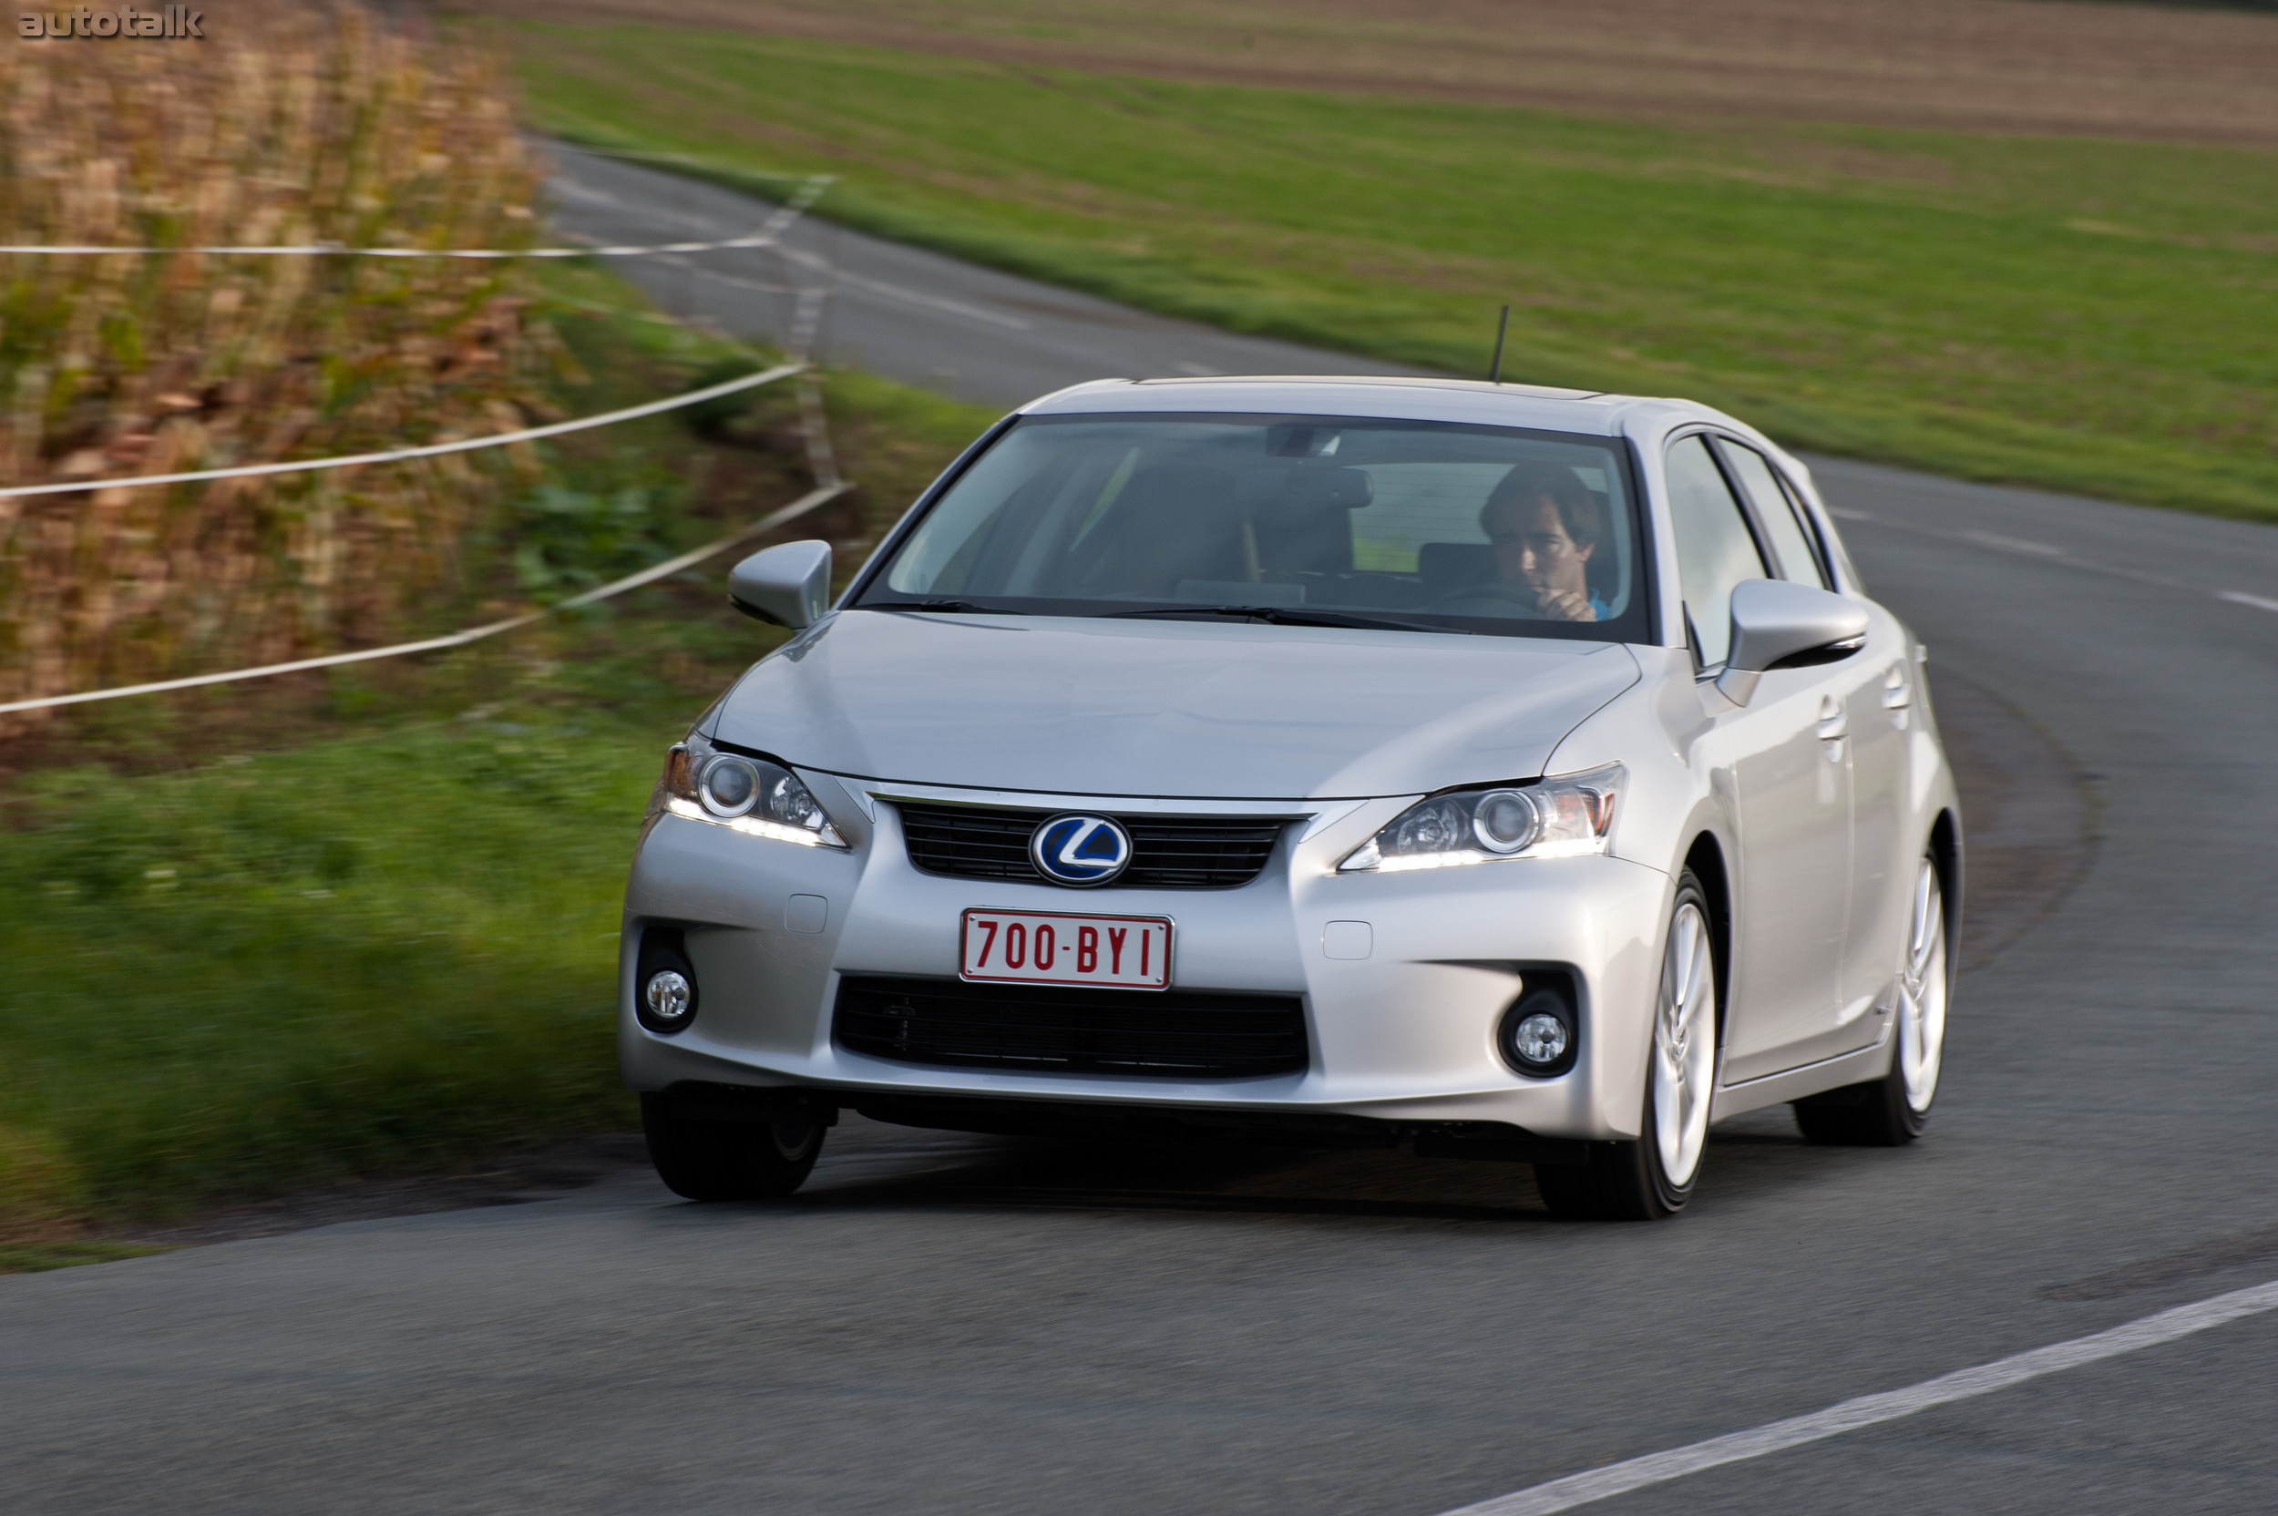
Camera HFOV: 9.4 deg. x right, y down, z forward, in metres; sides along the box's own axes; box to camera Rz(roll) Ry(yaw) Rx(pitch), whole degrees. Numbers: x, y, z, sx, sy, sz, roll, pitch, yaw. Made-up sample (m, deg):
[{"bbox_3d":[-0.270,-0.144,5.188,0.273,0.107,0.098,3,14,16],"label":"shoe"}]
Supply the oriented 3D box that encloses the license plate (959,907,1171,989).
[{"bbox_3d":[-0.116,0.310,22.464,0.347,0.114,0.020,2,2,12],"label":"license plate"}]

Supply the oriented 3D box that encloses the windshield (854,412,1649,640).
[{"bbox_3d":[0.236,-0.408,23.963,1.400,0.370,0.720,2,2,12],"label":"windshield"}]

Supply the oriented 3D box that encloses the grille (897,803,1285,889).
[{"bbox_3d":[-0.090,0.146,22.536,0.645,0.130,0.110,2,2,12],"label":"grille"}]

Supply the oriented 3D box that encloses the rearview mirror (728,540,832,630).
[{"bbox_3d":[-0.619,-0.292,24.300,0.220,0.180,0.160,2,2,12],"label":"rearview mirror"}]

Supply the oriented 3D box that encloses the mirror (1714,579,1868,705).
[{"bbox_3d":[1.125,-0.198,23.932,0.240,0.215,0.170,2,2,12],"label":"mirror"}]

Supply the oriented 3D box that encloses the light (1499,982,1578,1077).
[{"bbox_3d":[0.655,0.445,22.605,0.135,0.155,0.120,2,2,12],"label":"light"}]

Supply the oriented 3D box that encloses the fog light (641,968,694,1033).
[{"bbox_3d":[-0.772,0.396,22.897,0.100,0.110,0.090,2,2,12],"label":"fog light"}]

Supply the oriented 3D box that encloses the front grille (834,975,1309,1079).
[{"bbox_3d":[-0.110,0.438,22.496,0.785,0.150,0.110,2,2,12],"label":"front grille"}]

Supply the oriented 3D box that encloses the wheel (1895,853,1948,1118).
[{"bbox_3d":[1.367,0.418,25.746,0.190,0.465,0.465,2,2,12],"label":"wheel"}]

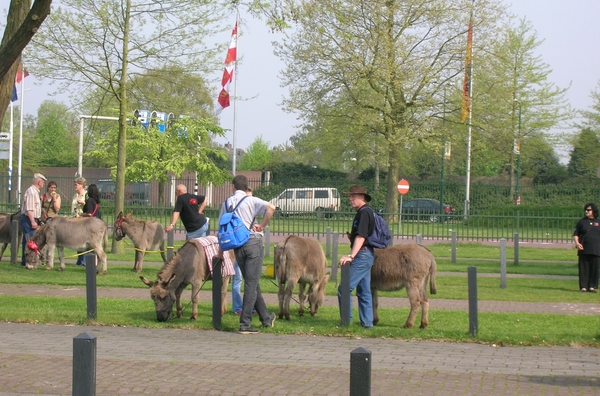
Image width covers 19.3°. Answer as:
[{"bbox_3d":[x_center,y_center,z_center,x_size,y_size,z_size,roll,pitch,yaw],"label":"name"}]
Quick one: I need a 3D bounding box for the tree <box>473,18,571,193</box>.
[{"bbox_3d":[15.805,-5.615,127.975,7.400,14.500,7.400,2,0,0],"label":"tree"}]

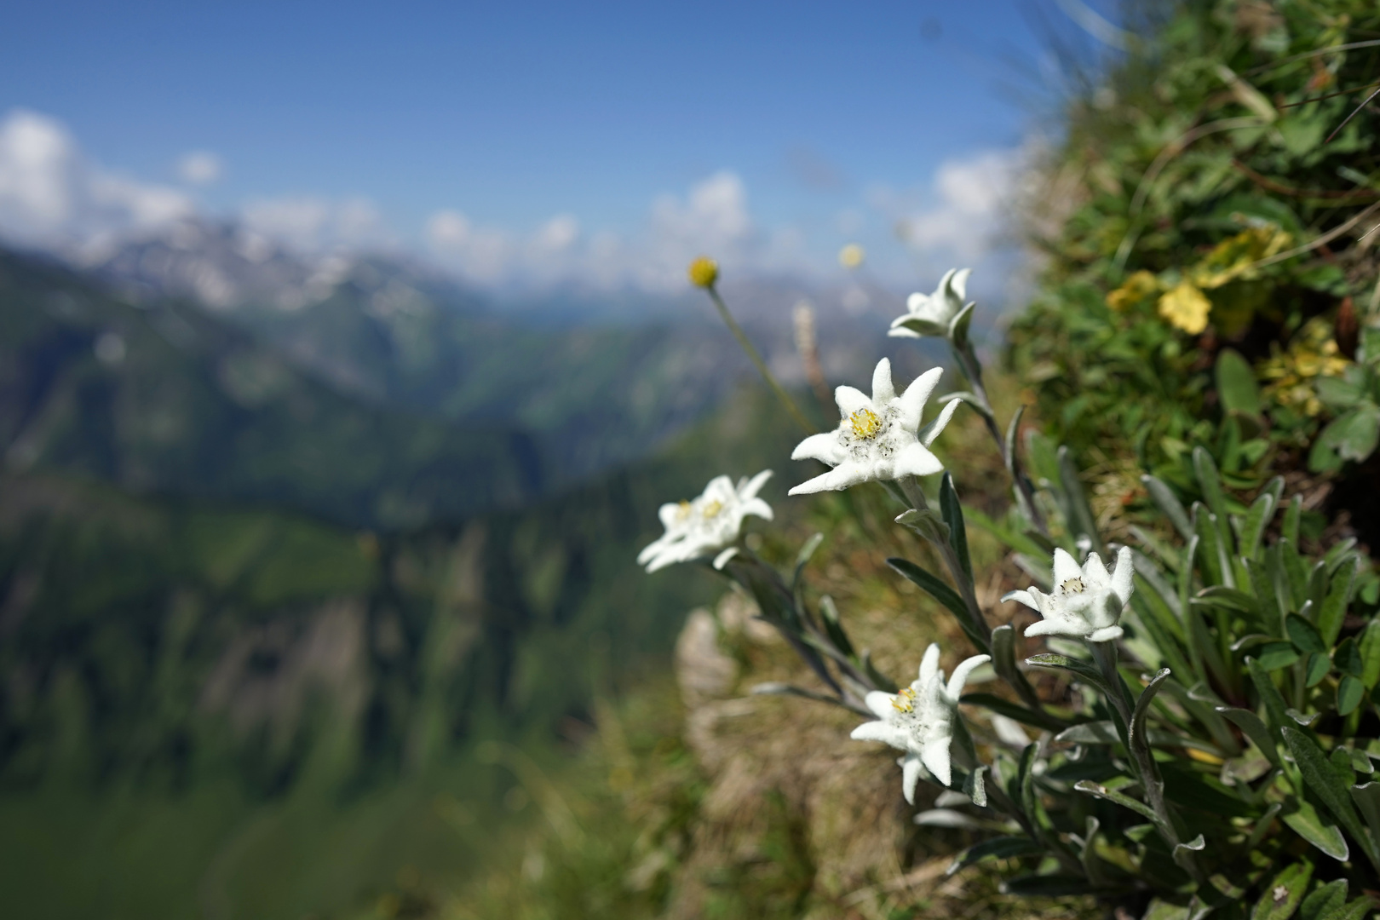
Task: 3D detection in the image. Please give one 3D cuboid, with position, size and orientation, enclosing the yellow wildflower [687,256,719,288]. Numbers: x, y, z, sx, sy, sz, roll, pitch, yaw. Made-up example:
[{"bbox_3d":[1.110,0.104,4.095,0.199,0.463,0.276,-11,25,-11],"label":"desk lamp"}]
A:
[{"bbox_3d":[0.004,-0.059,0.300,0.009,0.009,0.009,-30,7,4],"label":"yellow wildflower"}]

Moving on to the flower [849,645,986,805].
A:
[{"bbox_3d":[0.053,0.060,0.222,0.033,0.036,0.019,7,-13,34],"label":"flower"}]

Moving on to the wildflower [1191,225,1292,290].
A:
[{"bbox_3d":[0.172,-0.064,0.300,0.030,0.020,0.017,6,-27,30],"label":"wildflower"}]

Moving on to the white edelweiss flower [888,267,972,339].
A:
[{"bbox_3d":[0.063,-0.041,0.250,0.025,0.017,0.025,-39,3,11],"label":"white edelweiss flower"}]

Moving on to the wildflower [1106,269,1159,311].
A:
[{"bbox_3d":[0.139,-0.053,0.300,0.016,0.013,0.011,6,-24,33],"label":"wildflower"}]

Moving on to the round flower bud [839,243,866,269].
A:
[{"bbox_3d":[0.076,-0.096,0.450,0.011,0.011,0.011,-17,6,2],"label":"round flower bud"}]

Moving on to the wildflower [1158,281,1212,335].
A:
[{"bbox_3d":[0.150,-0.046,0.290,0.016,0.016,0.010,4,-19,23],"label":"wildflower"}]

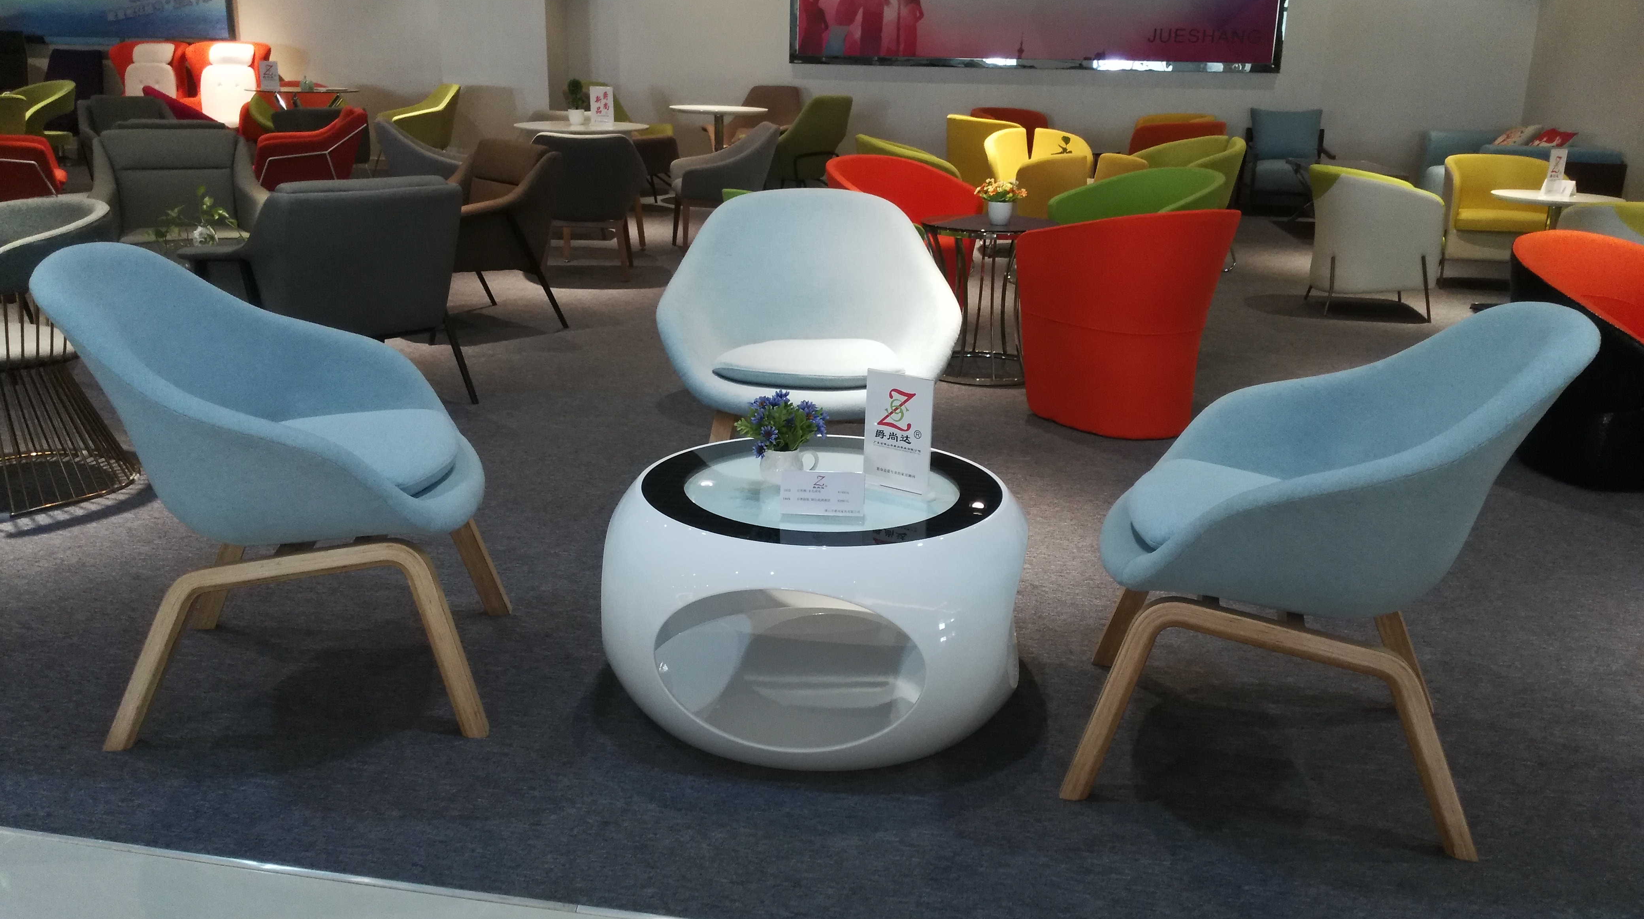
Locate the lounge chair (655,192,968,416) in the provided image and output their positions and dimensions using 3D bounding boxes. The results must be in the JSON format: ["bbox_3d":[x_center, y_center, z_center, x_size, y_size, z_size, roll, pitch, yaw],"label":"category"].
[{"bbox_3d":[-0.035,-0.274,3.443,0.760,0.785,0.760,1,16,-1],"label":"lounge chair"}]

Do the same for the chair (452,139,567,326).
[{"bbox_3d":[-1.624,-0.984,5.825,0.739,0.773,0.750,-13,22,-40],"label":"chair"}]

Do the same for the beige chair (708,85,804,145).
[{"bbox_3d":[-0.477,-2.752,11.569,0.762,0.974,0.784,10,19,29],"label":"beige chair"}]

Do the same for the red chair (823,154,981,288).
[{"bbox_3d":[0.343,-0.962,5.965,0.720,0.710,0.680,-7,18,-26],"label":"red chair"}]

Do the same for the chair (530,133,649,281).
[{"bbox_3d":[-1.269,-1.425,7.311,0.660,0.770,0.630,-1,17,-6],"label":"chair"}]

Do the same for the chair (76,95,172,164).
[{"bbox_3d":[-5.021,-2.215,9.602,0.720,0.780,0.720,-9,19,-32],"label":"chair"}]

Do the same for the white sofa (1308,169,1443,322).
[{"bbox_3d":[2.798,-1.122,6.731,0.594,0.717,0.650,3,17,7],"label":"white sofa"}]

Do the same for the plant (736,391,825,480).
[{"bbox_3d":[-0.069,-0.041,2.361,0.160,0.155,0.145,1,16,0],"label":"plant"}]

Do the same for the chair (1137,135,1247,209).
[{"bbox_3d":[2.138,-1.491,7.780,0.680,0.770,0.720,-8,19,-28],"label":"chair"}]

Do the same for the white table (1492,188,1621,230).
[{"bbox_3d":[3.700,-1.043,6.778,0.616,0.577,0.616,1,16,0],"label":"white table"}]

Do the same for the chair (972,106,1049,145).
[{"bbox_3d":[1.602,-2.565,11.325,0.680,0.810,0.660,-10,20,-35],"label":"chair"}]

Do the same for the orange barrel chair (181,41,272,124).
[{"bbox_3d":[-5.195,-3.032,11.717,0.780,1.190,0.800,-5,18,-20],"label":"orange barrel chair"}]

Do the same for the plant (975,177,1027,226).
[{"bbox_3d":[0.688,-0.999,5.105,0.197,0.188,0.197,1,16,0],"label":"plant"}]

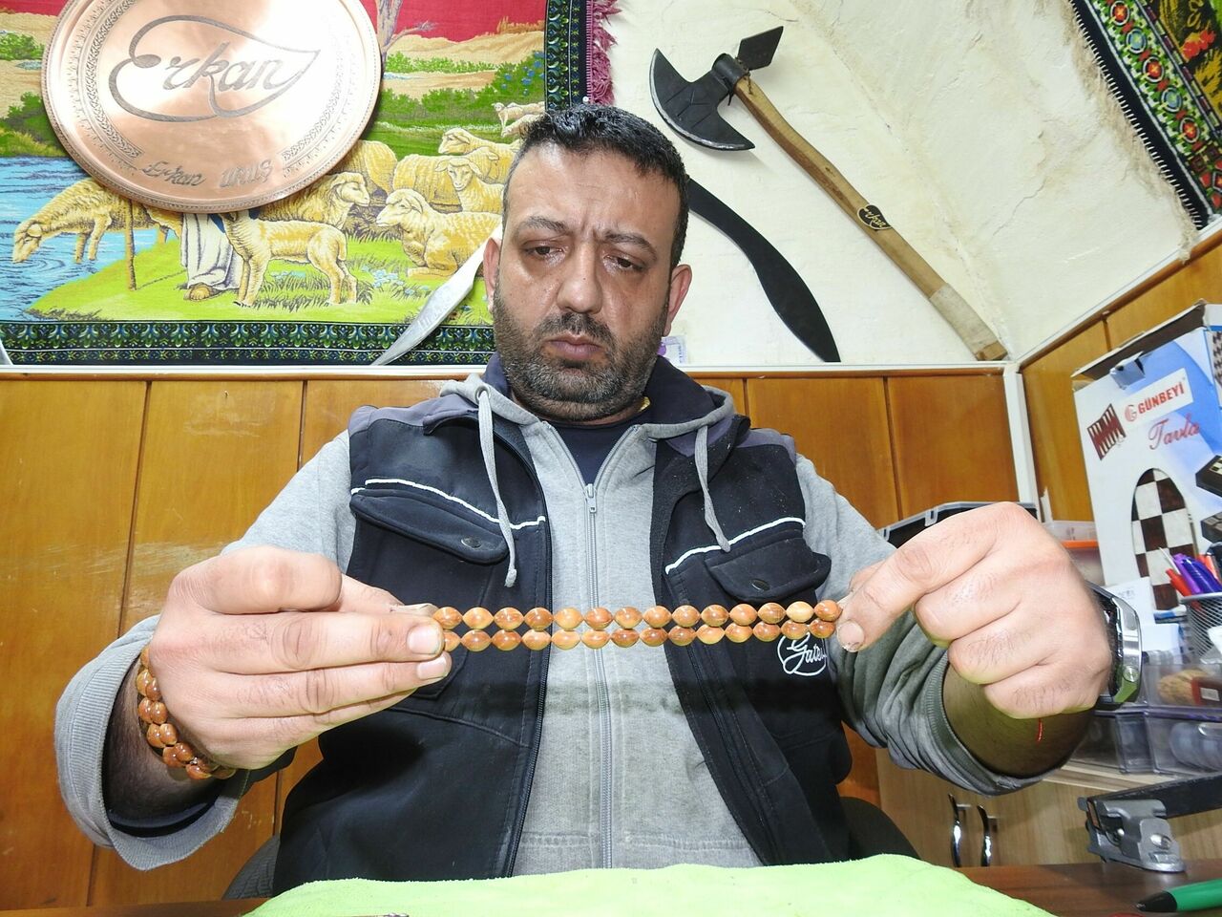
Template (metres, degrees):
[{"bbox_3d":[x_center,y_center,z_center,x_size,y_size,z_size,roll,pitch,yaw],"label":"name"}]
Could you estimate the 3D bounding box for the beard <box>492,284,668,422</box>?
[{"bbox_3d":[-0.025,-0.089,0.705,0.150,0.115,0.105,7,5,-2],"label":"beard"}]

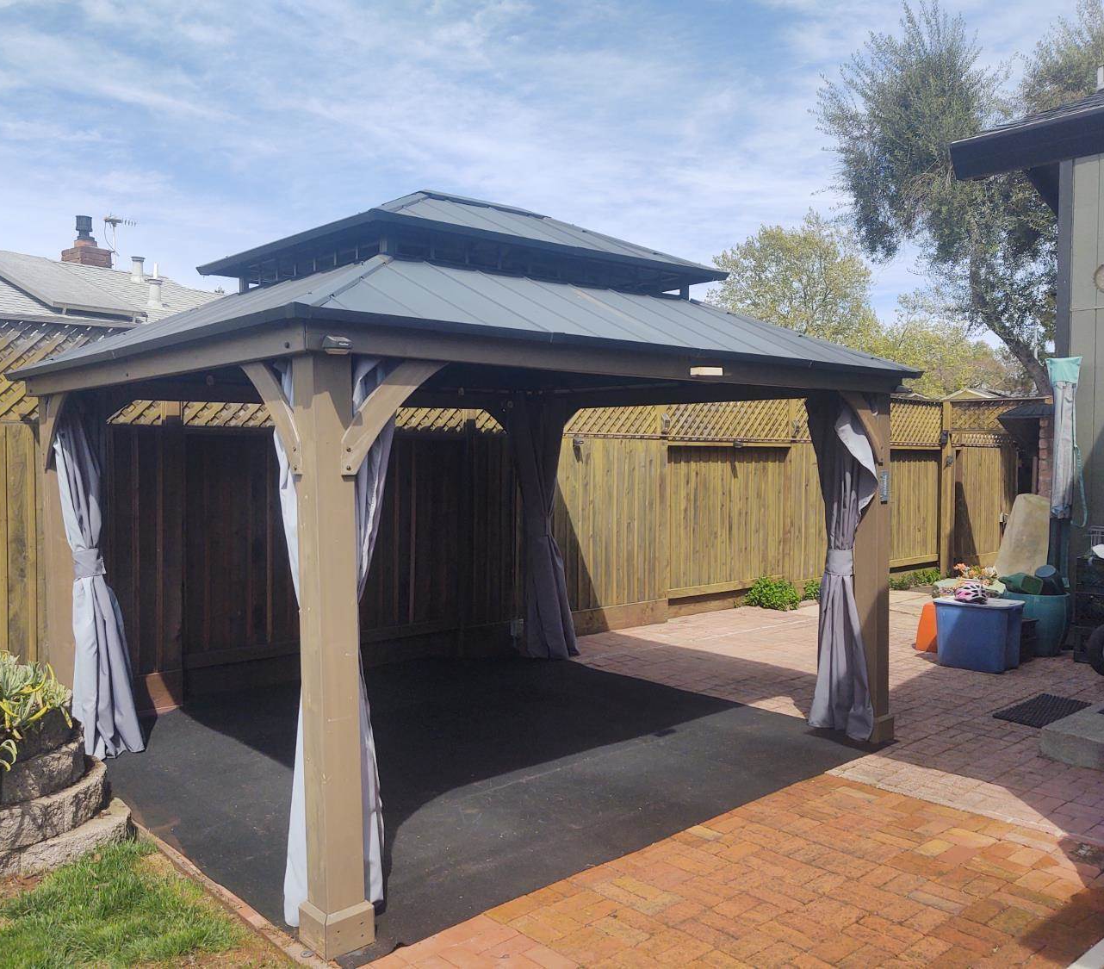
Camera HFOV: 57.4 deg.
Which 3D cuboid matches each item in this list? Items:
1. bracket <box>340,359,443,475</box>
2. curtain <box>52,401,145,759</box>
[{"bbox_3d":[-0.543,-0.243,3.475,0.440,0.392,0.037,-3,3,-42],"label":"bracket"},{"bbox_3d":[-2.475,0.493,5.518,0.340,1.930,0.310,-3,3,-42],"label":"curtain"}]

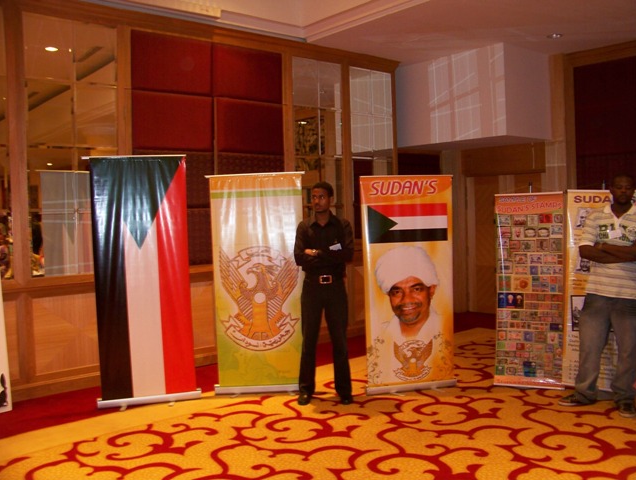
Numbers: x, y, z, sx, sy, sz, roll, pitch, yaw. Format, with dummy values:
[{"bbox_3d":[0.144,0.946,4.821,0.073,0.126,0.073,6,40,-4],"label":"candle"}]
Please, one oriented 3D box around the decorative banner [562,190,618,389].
[{"bbox_3d":[2.328,0.426,5.055,0.600,1.661,0.180,1,3,37],"label":"decorative banner"}]

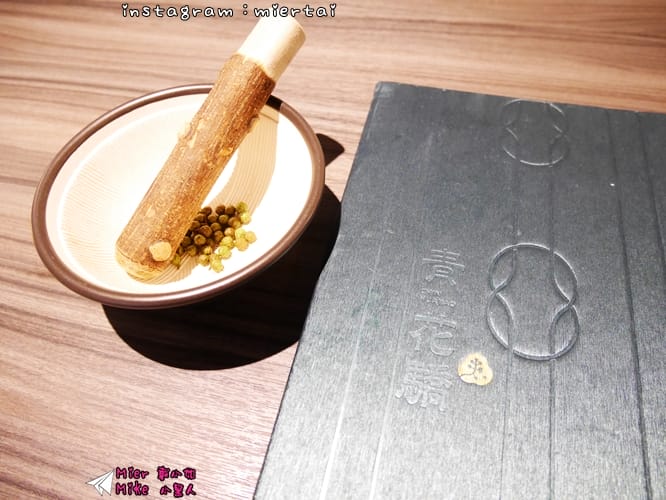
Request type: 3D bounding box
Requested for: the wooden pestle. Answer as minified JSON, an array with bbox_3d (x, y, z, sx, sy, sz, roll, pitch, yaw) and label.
[{"bbox_3d":[-0.059,-0.052,0.223,0.025,0.025,0.137,29,82,0],"label":"wooden pestle"}]

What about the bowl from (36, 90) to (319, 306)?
[{"bbox_3d":[-0.070,-0.021,0.237,0.134,0.053,0.134,-1,58,2],"label":"bowl"}]

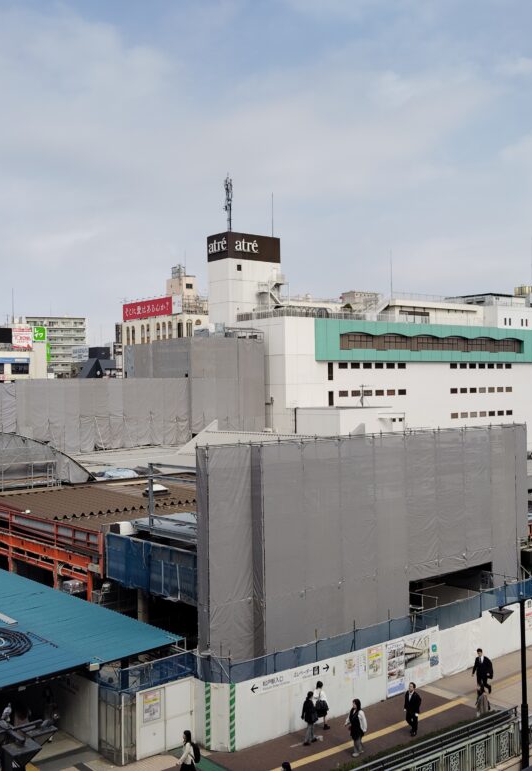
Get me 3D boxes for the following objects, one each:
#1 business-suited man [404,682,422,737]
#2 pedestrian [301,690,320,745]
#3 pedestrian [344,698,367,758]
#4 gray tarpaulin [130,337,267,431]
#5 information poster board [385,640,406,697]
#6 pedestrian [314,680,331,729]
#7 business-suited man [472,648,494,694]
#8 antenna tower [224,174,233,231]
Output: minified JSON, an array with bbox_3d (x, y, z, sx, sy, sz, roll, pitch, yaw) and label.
[{"bbox_3d":[4.573,10.020,25.744,0.520,1.660,0.380,0,1,43],"label":"business-suited man"},{"bbox_3d":[1.343,10.197,25.522,0.550,1.640,0.550,-1,0,-39],"label":"pedestrian"},{"bbox_3d":[2.661,10.054,24.438,0.420,1.640,0.540,-1,1,-39],"label":"pedestrian"},{"bbox_3d":[-9.271,0.112,109.163,11.200,12.050,15.000,-1,1,-39],"label":"gray tarpaulin"},{"bbox_3d":[4.548,9.871,28.932,0.970,1.855,0.040,-1,1,-39],"label":"information poster board"},{"bbox_3d":[1.740,10.082,26.083,0.480,1.570,0.500,0,1,44],"label":"pedestrian"},{"bbox_3d":[7.742,10.244,29.565,0.600,1.720,0.550,-1,0,36],"label":"business-suited man"},{"bbox_3d":[-5.606,-27.200,125.000,1.250,9.100,1.250,-1,0,-39],"label":"antenna tower"}]

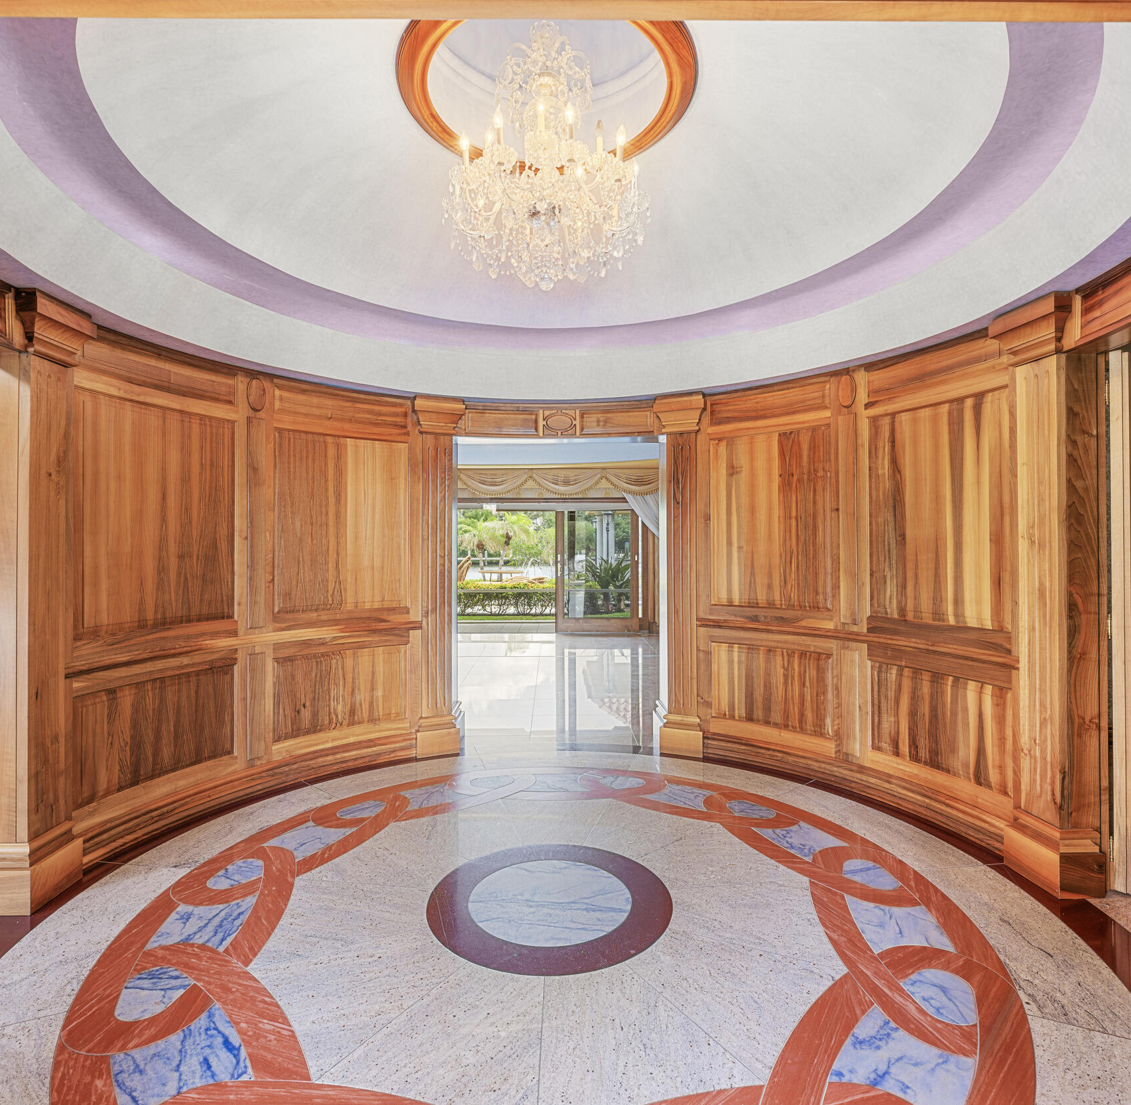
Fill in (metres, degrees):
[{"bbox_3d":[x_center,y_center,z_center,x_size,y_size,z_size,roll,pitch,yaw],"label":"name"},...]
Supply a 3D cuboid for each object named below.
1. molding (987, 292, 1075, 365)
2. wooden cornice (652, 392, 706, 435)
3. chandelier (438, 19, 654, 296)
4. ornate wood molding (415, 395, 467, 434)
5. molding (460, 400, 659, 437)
[{"bbox_3d":[1.868,-0.883,2.591,0.087,0.222,0.318,0,0,-7],"label":"molding"},{"bbox_3d":[0.744,-0.883,4.159,0.318,0.222,0.087,0,0,20],"label":"wooden cornice"},{"bbox_3d":[-0.075,-1.535,2.474,0.791,1.052,0.791,0,0,0],"label":"chandelier"},{"bbox_3d":[-0.817,-0.877,4.161,0.318,0.222,0.087,0,0,-21],"label":"ornate wood molding"},{"bbox_3d":[-0.042,-0.886,4.306,1.273,0.221,0.161,0,0,0],"label":"molding"}]

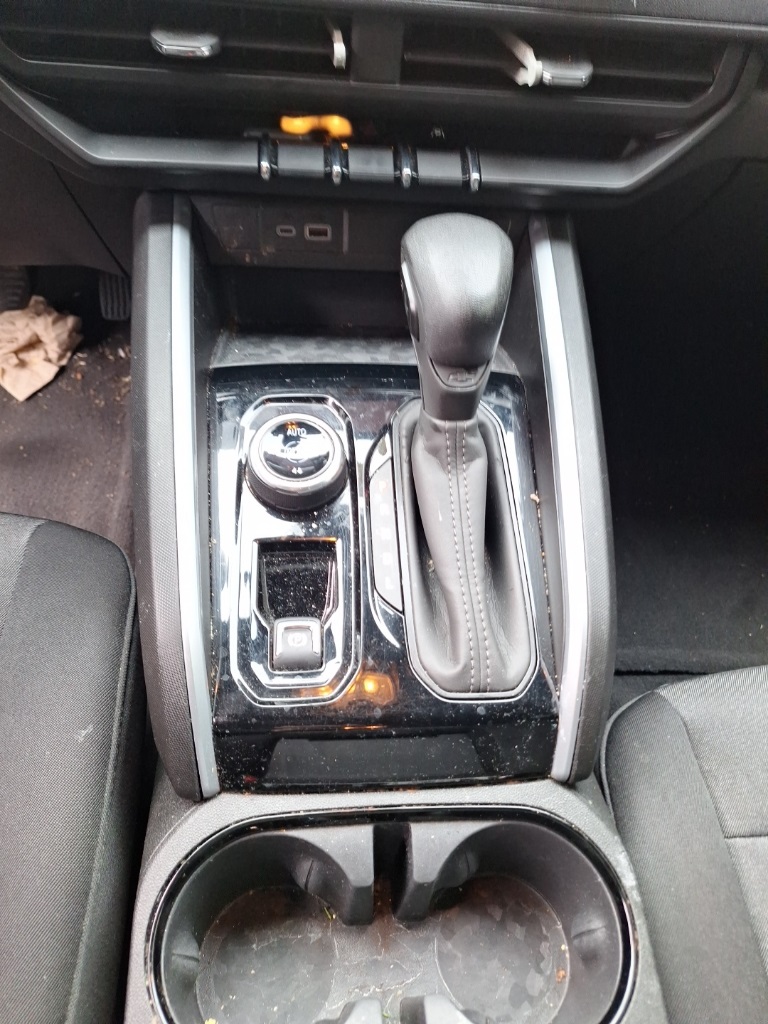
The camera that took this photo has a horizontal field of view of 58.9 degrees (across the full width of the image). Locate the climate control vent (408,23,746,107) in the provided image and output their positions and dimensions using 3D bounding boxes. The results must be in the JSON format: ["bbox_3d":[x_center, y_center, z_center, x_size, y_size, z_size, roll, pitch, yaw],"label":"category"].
[{"bbox_3d":[0.105,-0.250,0.382,0.185,0.037,0.033,0,50,-6],"label":"climate control vent"}]

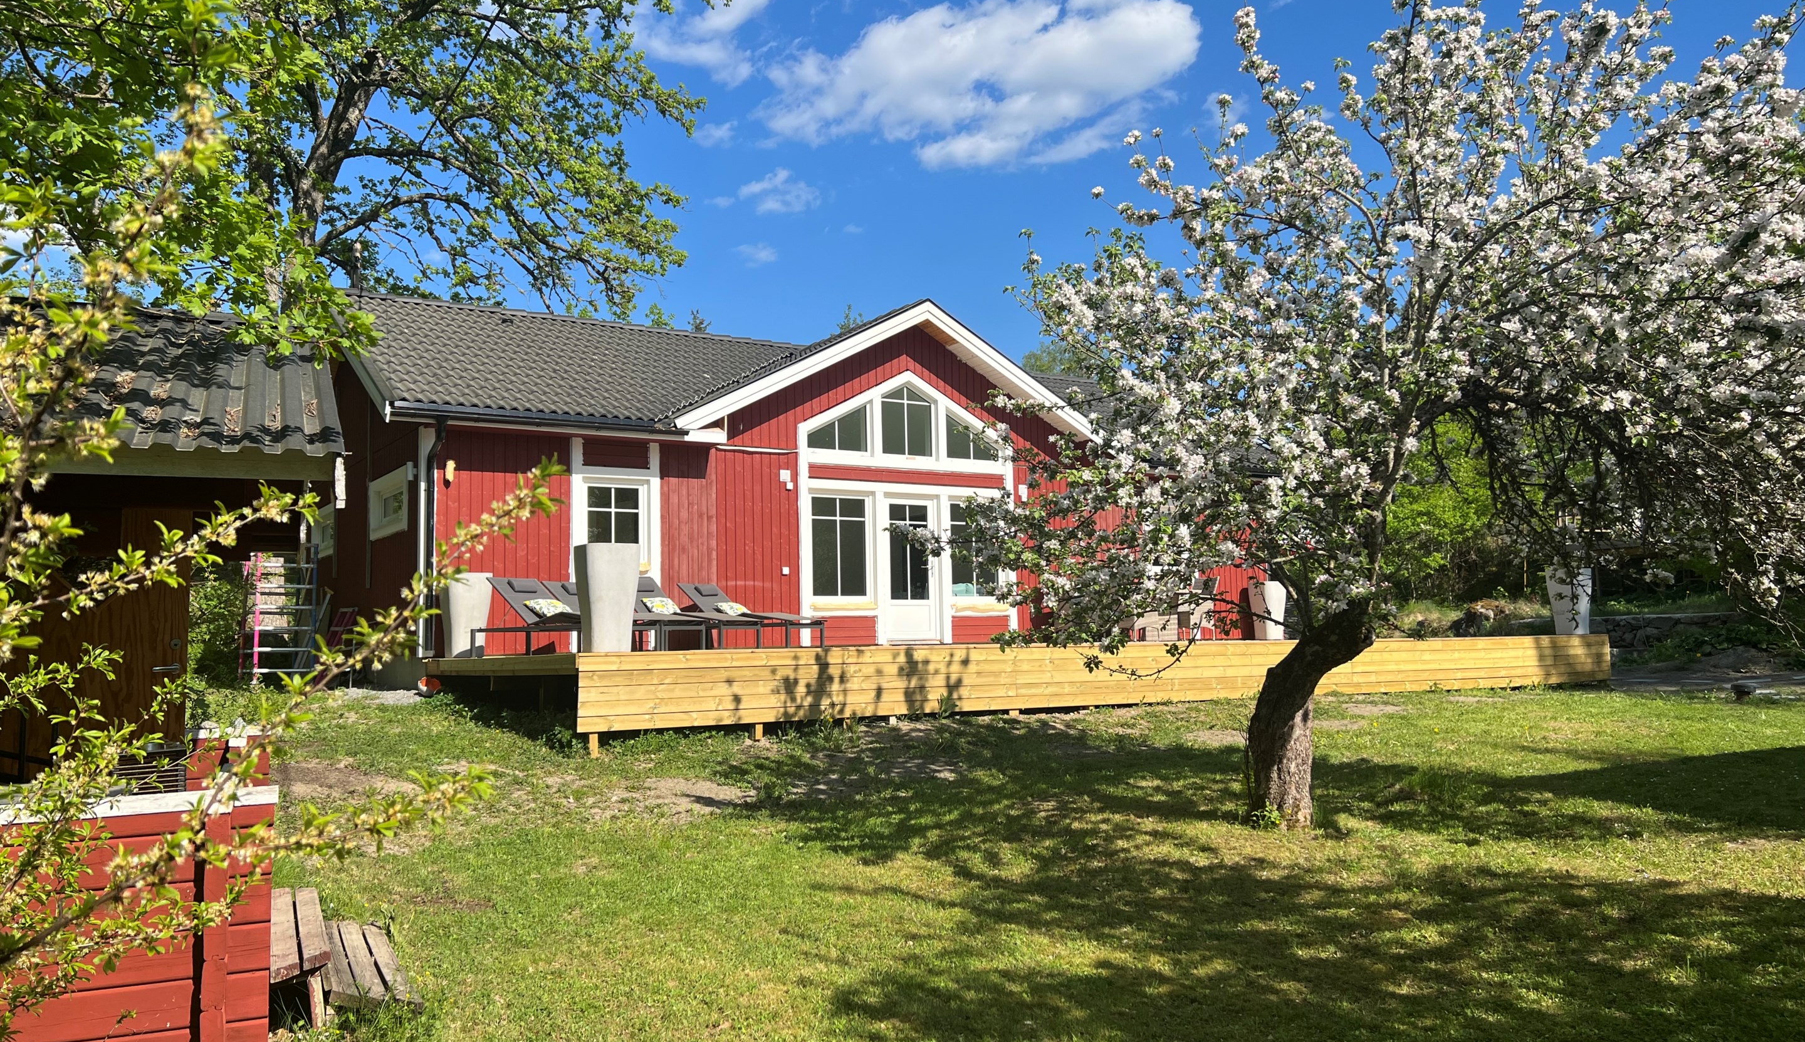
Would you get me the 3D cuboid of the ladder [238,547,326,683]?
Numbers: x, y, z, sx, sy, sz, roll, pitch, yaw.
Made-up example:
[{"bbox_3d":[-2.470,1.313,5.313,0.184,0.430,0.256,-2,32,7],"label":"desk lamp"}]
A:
[{"bbox_3d":[-8.707,1.360,18.895,0.720,1.840,1.600,3,-7,-34],"label":"ladder"}]

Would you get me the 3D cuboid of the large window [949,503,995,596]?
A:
[{"bbox_3d":[1.103,0.431,20.480,0.970,1.450,0.100,3,-7,-34],"label":"large window"}]

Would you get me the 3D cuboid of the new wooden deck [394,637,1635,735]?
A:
[{"bbox_3d":[2.646,2.032,18.275,16.400,0.700,4.950,3,-7,-34],"label":"new wooden deck"}]

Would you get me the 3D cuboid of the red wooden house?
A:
[{"bbox_3d":[-1.599,-0.229,22.901,15.500,5.500,8.000,3,-7,-34],"label":"red wooden house"}]

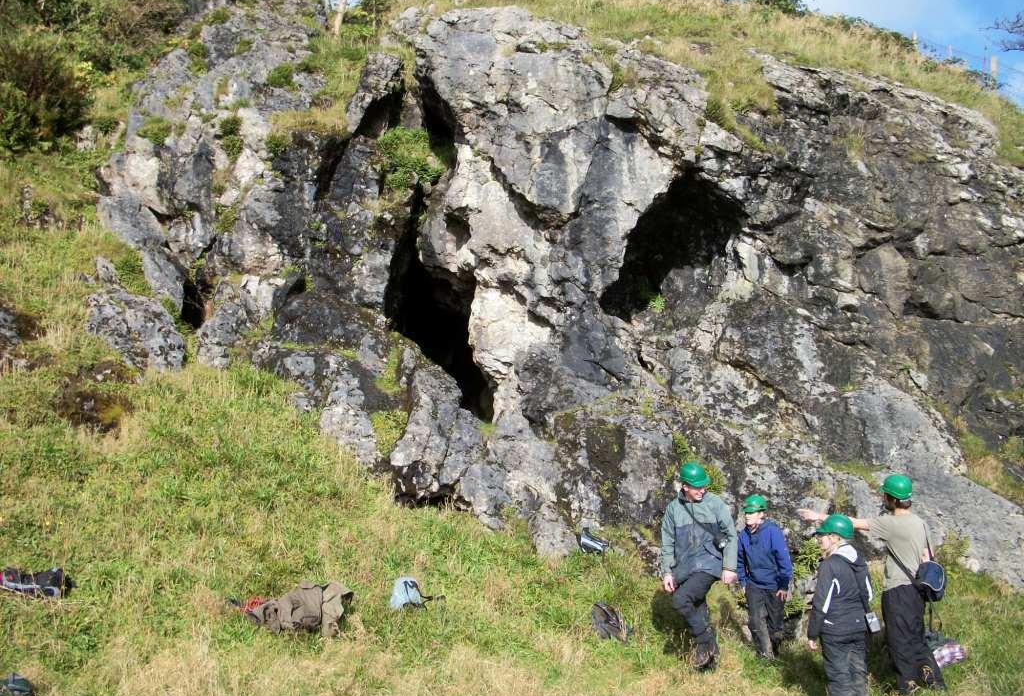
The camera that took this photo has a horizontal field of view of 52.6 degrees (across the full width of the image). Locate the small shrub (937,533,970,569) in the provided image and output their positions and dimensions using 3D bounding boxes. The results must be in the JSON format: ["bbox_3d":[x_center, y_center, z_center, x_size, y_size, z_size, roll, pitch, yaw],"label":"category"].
[{"bbox_3d":[4.435,2.034,10.400,0.360,0.370,0.300,-3,-8,23],"label":"small shrub"}]

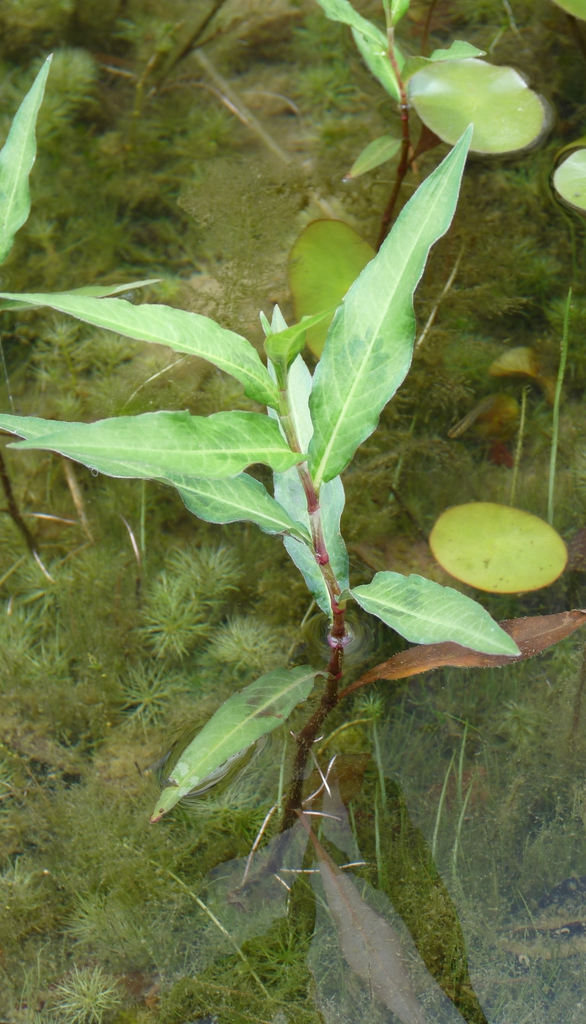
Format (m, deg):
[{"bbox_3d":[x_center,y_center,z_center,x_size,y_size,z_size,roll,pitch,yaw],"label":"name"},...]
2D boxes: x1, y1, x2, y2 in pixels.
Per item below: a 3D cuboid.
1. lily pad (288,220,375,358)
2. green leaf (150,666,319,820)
[{"bbox_3d":[0.022,-0.110,1.375,0.045,0.006,0.086,-4,60,-2],"label":"lily pad"},{"bbox_3d":[-0.029,0.094,1.168,0.025,0.010,0.104,34,56,27],"label":"green leaf"}]

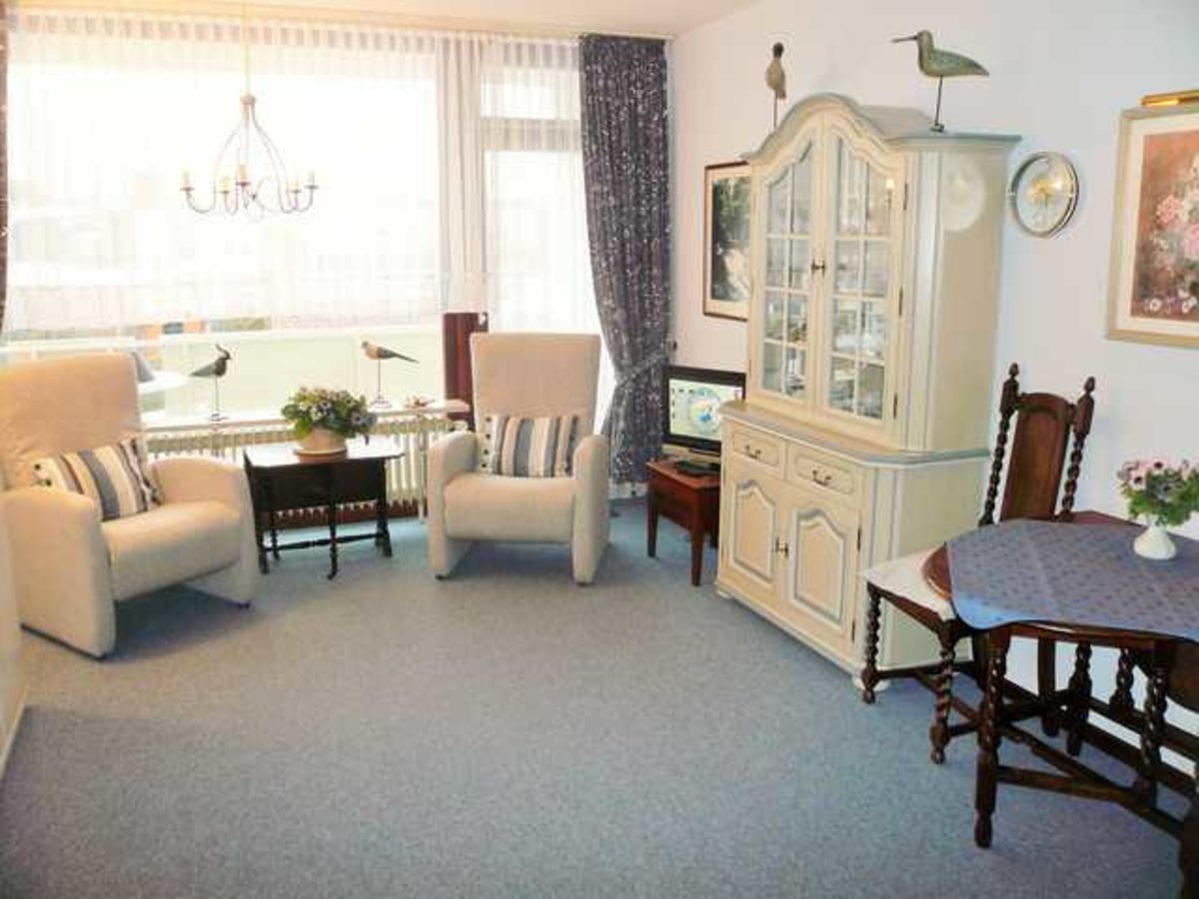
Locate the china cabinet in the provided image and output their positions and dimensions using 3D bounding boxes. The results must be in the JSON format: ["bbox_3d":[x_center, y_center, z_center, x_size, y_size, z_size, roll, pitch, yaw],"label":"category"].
[{"bbox_3d":[0.934,-0.264,3.707,0.500,2.020,1.140,-6,14,-22],"label":"china cabinet"}]

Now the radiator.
[{"bbox_3d":[-1.568,0.102,5.075,1.740,0.490,0.130,-6,14,-22],"label":"radiator"}]

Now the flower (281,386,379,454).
[{"bbox_3d":[-1.324,-0.141,4.649,0.410,0.340,0.370,-6,14,-22],"label":"flower"}]

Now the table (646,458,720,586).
[{"bbox_3d":[0.511,0.331,4.597,0.420,0.470,0.510,-6,14,-22],"label":"table"}]

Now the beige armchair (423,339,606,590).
[{"bbox_3d":[-0.363,0.005,4.700,0.770,1.070,0.800,1,13,7],"label":"beige armchair"}]

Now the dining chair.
[{"bbox_3d":[1.170,0.338,3.059,0.540,1.120,0.450,-5,14,-18],"label":"dining chair"}]

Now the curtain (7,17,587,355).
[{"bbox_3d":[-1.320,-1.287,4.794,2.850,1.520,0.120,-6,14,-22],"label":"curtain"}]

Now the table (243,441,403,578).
[{"bbox_3d":[-1.319,0.290,4.714,0.700,0.520,0.470,-6,14,-22],"label":"table"}]

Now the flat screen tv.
[{"bbox_3d":[0.491,-0.149,4.542,0.440,0.470,0.150,8,15,34],"label":"flat screen tv"}]

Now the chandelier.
[{"bbox_3d":[-1.342,-1.322,3.684,0.500,0.860,0.500,-6,14,-22],"label":"chandelier"}]

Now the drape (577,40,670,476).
[{"bbox_3d":[0.151,-0.974,5.361,0.540,2.430,0.160,-6,14,-22],"label":"drape"}]

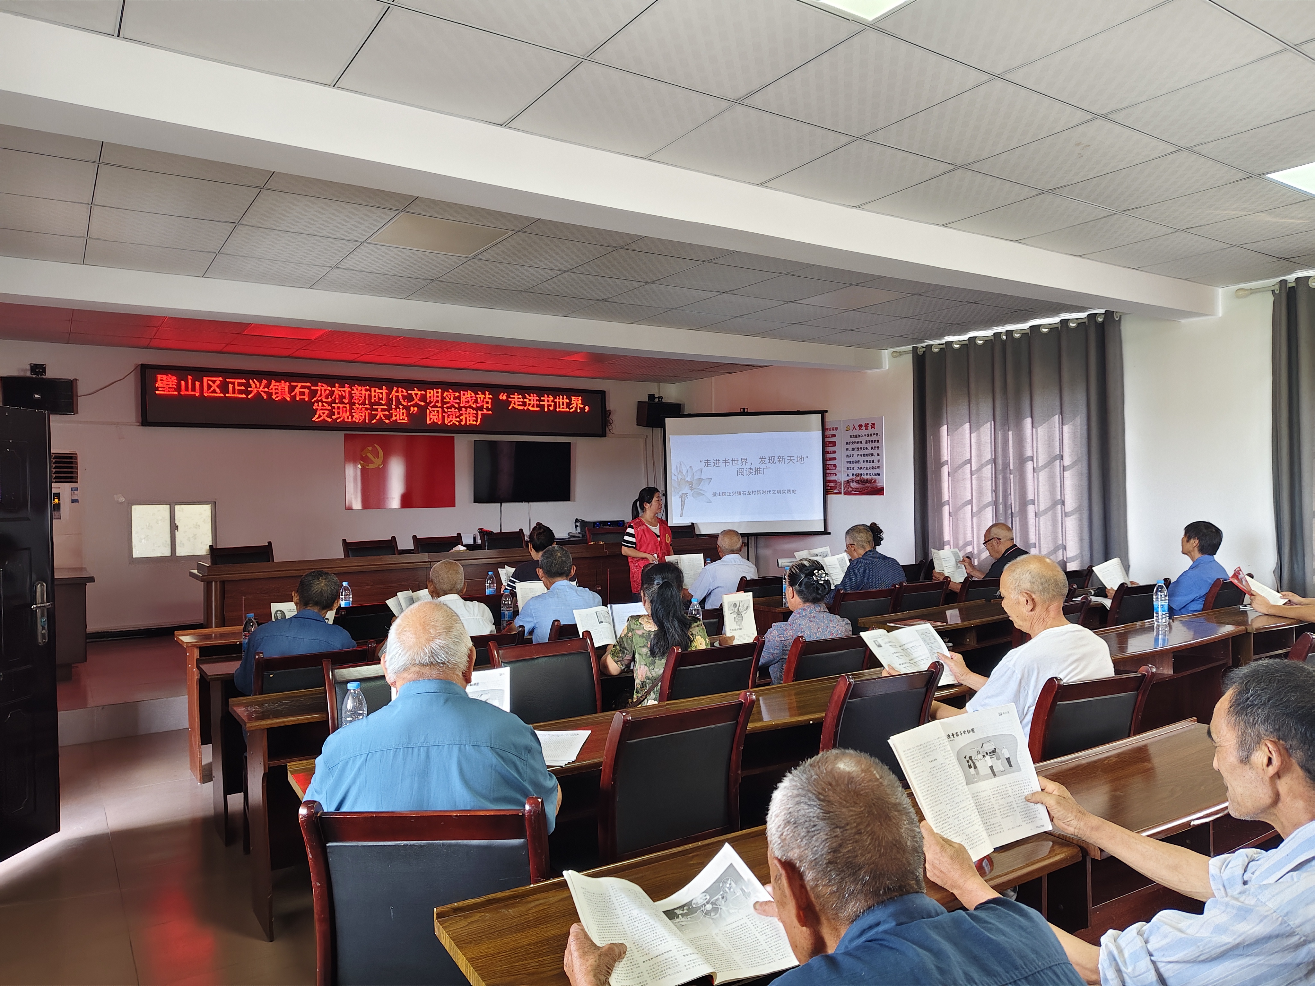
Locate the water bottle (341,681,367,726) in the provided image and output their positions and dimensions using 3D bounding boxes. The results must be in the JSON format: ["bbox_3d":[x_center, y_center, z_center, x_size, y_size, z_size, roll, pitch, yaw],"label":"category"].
[{"bbox_3d":[-0.794,0.606,2.392,0.065,0.225,0.065,-1,0,-34],"label":"water bottle"}]

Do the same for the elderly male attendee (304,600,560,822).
[{"bbox_3d":[-0.477,0.850,2.040,0.540,1.250,0.750,-1,0,-12],"label":"elderly male attendee"}]

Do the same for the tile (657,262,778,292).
[{"bbox_3d":[0.377,-1.366,5.769,0.609,0.015,0.609,-1,0,-34],"label":"tile"}]

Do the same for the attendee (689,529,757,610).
[{"bbox_3d":[0.425,0.835,6.205,0.480,1.180,0.700,-1,0,-32],"label":"attendee"}]

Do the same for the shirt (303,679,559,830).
[{"bbox_3d":[-0.451,0.666,1.866,0.510,0.580,0.360,-1,0,-12],"label":"shirt"}]

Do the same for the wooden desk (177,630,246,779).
[{"bbox_3d":[-2.055,1.140,5.230,1.200,0.770,0.400,-1,0,-34],"label":"wooden desk"}]

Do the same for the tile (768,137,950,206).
[{"bbox_3d":[0.862,-1.369,3.932,0.605,0.020,0.605,-1,0,-34],"label":"tile"}]

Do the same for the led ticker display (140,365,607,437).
[{"bbox_3d":[-2.591,-0.890,9.357,4.730,0.540,0.100,-1,0,-34],"label":"led ticker display"}]

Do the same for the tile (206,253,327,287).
[{"bbox_3d":[-2.269,-1.290,5.305,0.595,0.015,0.585,-1,0,-34],"label":"tile"}]

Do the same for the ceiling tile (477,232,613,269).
[{"bbox_3d":[-0.651,-1.391,5.237,0.618,0.020,0.618,-1,0,-34],"label":"ceiling tile"}]

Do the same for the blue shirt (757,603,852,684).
[{"bbox_3d":[0.636,0.759,3.969,0.440,0.560,0.340,-1,0,-34],"label":"blue shirt"}]

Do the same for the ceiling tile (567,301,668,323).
[{"bbox_3d":[-0.291,-1.347,6.765,0.609,0.015,0.577,-1,0,-34],"label":"ceiling tile"}]

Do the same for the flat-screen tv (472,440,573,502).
[{"bbox_3d":[-1.559,-0.241,10.523,1.225,0.700,0.070,-1,0,-34],"label":"flat-screen tv"}]

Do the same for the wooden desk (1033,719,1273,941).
[{"bbox_3d":[1.311,1.084,2.357,1.200,0.770,0.400,-1,0,-34],"label":"wooden desk"}]

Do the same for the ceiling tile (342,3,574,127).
[{"bbox_3d":[-0.633,-1.327,2.864,0.595,0.015,0.579,-1,0,-34],"label":"ceiling tile"}]

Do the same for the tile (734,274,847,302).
[{"bbox_3d":[0.912,-1.415,6.284,0.618,0.020,0.618,-1,0,-34],"label":"tile"}]

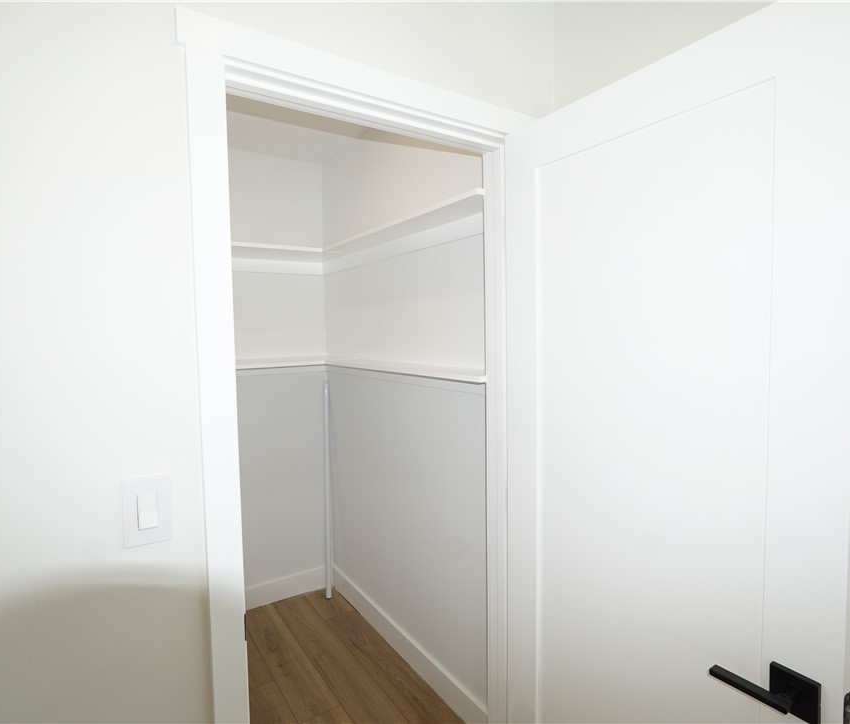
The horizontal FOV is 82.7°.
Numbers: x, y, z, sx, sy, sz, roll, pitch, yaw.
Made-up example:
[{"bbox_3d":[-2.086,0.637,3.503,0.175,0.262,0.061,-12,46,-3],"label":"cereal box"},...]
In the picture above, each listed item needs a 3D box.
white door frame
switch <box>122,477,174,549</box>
[{"bbox_3d":[-0.080,0.395,1.232,0.913,2.120,0.130,-3,4,-33],"label":"white door frame"},{"bbox_3d":[-0.508,0.273,0.885,0.076,0.121,0.012,-3,4,-33],"label":"switch"}]

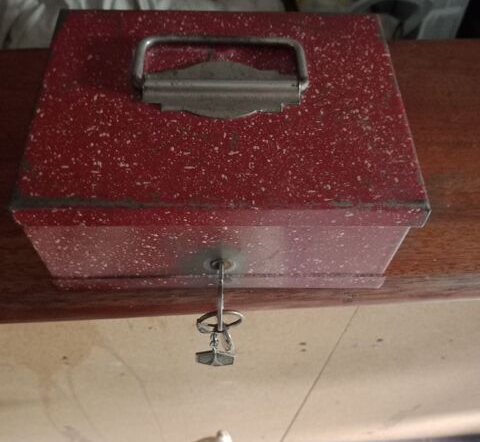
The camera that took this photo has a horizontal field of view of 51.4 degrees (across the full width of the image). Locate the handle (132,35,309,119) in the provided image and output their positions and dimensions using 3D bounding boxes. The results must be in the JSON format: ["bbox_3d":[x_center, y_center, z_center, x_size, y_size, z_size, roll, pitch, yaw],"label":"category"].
[{"bbox_3d":[-0.011,-0.089,0.295,0.102,0.010,0.069,0,57,-3],"label":"handle"}]

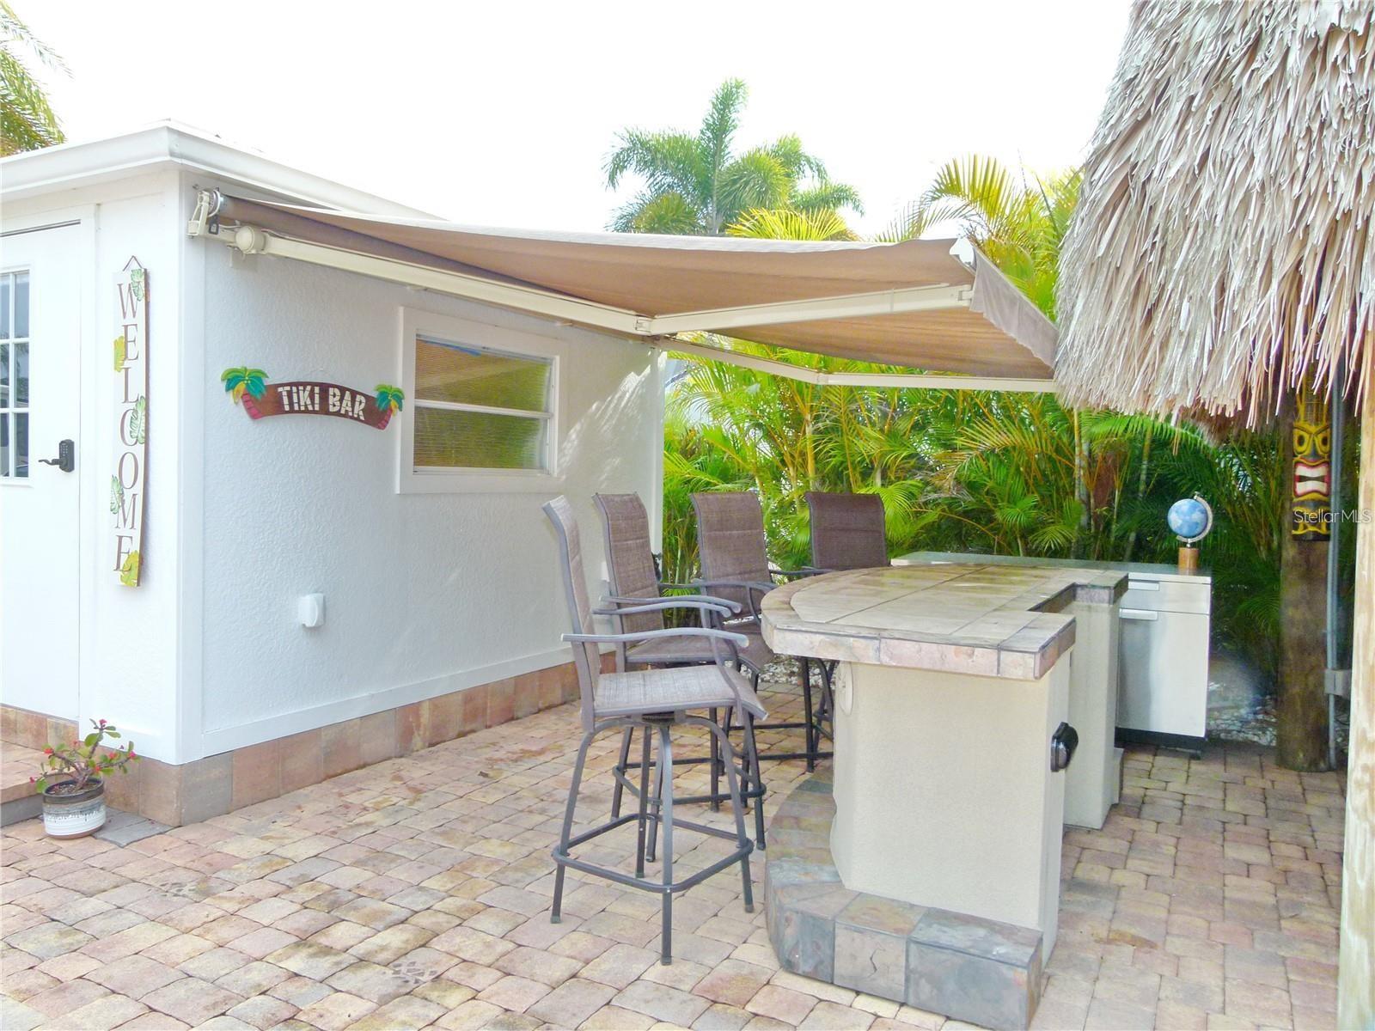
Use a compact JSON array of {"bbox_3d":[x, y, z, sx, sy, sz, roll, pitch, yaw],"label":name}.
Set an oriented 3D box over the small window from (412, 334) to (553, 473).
[{"bbox_3d":[-1.052,-0.558,5.236,0.100,0.680,1.120,2,2,28],"label":"small window"}]

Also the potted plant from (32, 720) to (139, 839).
[{"bbox_3d":[-2.255,0.961,3.697,0.310,0.410,0.300,2,2,28],"label":"potted plant"}]

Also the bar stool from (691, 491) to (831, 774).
[{"bbox_3d":[0.426,0.555,4.329,0.640,1.280,0.620,2,2,40],"label":"bar stool"}]

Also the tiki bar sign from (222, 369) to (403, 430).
[{"bbox_3d":[-1.557,-0.489,4.233,0.025,0.205,0.965,2,2,28],"label":"tiki bar sign"}]

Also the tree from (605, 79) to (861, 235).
[{"bbox_3d":[0.548,-3.052,15.906,4.100,7.790,4.100,1,2,0],"label":"tree"}]

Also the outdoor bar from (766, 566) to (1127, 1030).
[{"bbox_3d":[0.898,0.747,3.646,1.120,0.955,2.520,2,2,28],"label":"outdoor bar"}]

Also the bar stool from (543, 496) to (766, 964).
[{"bbox_3d":[-0.084,0.586,3.020,0.640,1.280,0.620,1,2,0],"label":"bar stool"}]

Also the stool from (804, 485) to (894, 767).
[{"bbox_3d":[0.936,0.553,4.719,0.620,1.280,0.640,0,2,-24],"label":"stool"}]

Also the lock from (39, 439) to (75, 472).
[{"bbox_3d":[-2.581,-0.246,4.078,0.145,0.135,0.070,2,2,28],"label":"lock"}]

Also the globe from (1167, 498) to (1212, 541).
[{"bbox_3d":[2.810,0.021,5.538,0.230,0.250,0.210,2,2,27],"label":"globe"}]

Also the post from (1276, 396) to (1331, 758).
[{"bbox_3d":[3.055,0.126,4.859,0.240,2.200,0.240,2,2,28],"label":"post"}]

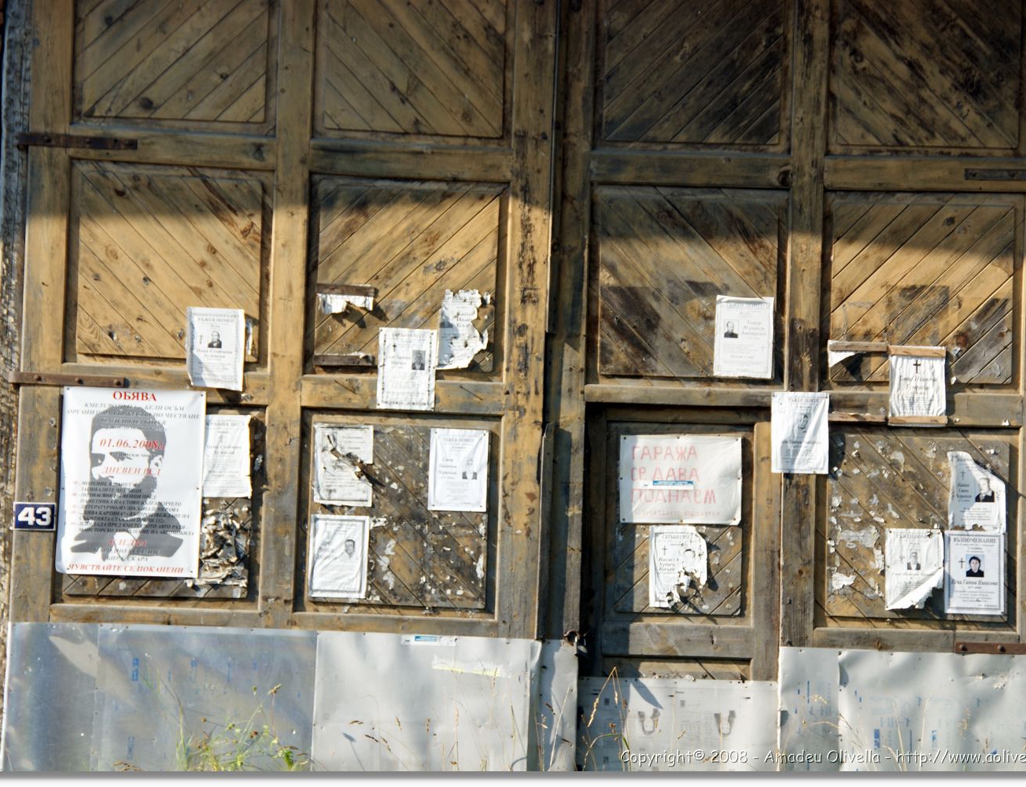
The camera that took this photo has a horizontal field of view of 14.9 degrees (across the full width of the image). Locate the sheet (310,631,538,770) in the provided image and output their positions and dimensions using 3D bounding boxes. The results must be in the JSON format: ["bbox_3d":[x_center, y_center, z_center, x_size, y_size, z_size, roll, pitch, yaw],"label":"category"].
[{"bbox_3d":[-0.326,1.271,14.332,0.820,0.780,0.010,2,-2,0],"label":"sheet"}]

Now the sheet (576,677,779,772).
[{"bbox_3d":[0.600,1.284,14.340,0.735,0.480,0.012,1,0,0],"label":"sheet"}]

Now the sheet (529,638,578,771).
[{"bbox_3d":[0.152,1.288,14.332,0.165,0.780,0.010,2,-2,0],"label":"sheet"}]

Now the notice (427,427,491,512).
[{"bbox_3d":[-0.199,0.282,14.376,0.213,0.297,0.010,2,-3,-2],"label":"notice"}]

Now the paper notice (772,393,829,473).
[{"bbox_3d":[1.049,0.144,14.320,0.211,0.299,0.012,1,0,0],"label":"paper notice"}]

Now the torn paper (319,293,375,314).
[{"bbox_3d":[-0.605,-0.327,14.389,0.200,0.078,0.020,2,-2,0],"label":"torn paper"}]

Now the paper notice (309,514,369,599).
[{"bbox_3d":[-0.634,0.595,14.346,0.212,0.299,0.010,2,-3,-2],"label":"paper notice"}]

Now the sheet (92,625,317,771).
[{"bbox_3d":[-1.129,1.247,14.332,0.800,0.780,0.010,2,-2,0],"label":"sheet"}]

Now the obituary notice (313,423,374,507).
[{"bbox_3d":[-0.617,0.261,14.340,0.213,0.298,0.025,1,0,0],"label":"obituary notice"}]

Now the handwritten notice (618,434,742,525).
[{"bbox_3d":[0.612,0.314,14.340,0.440,0.318,0.012,0,0,0],"label":"handwritten notice"}]

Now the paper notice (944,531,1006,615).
[{"bbox_3d":[1.687,0.654,14.350,0.222,0.300,0.010,0,0,0],"label":"paper notice"}]

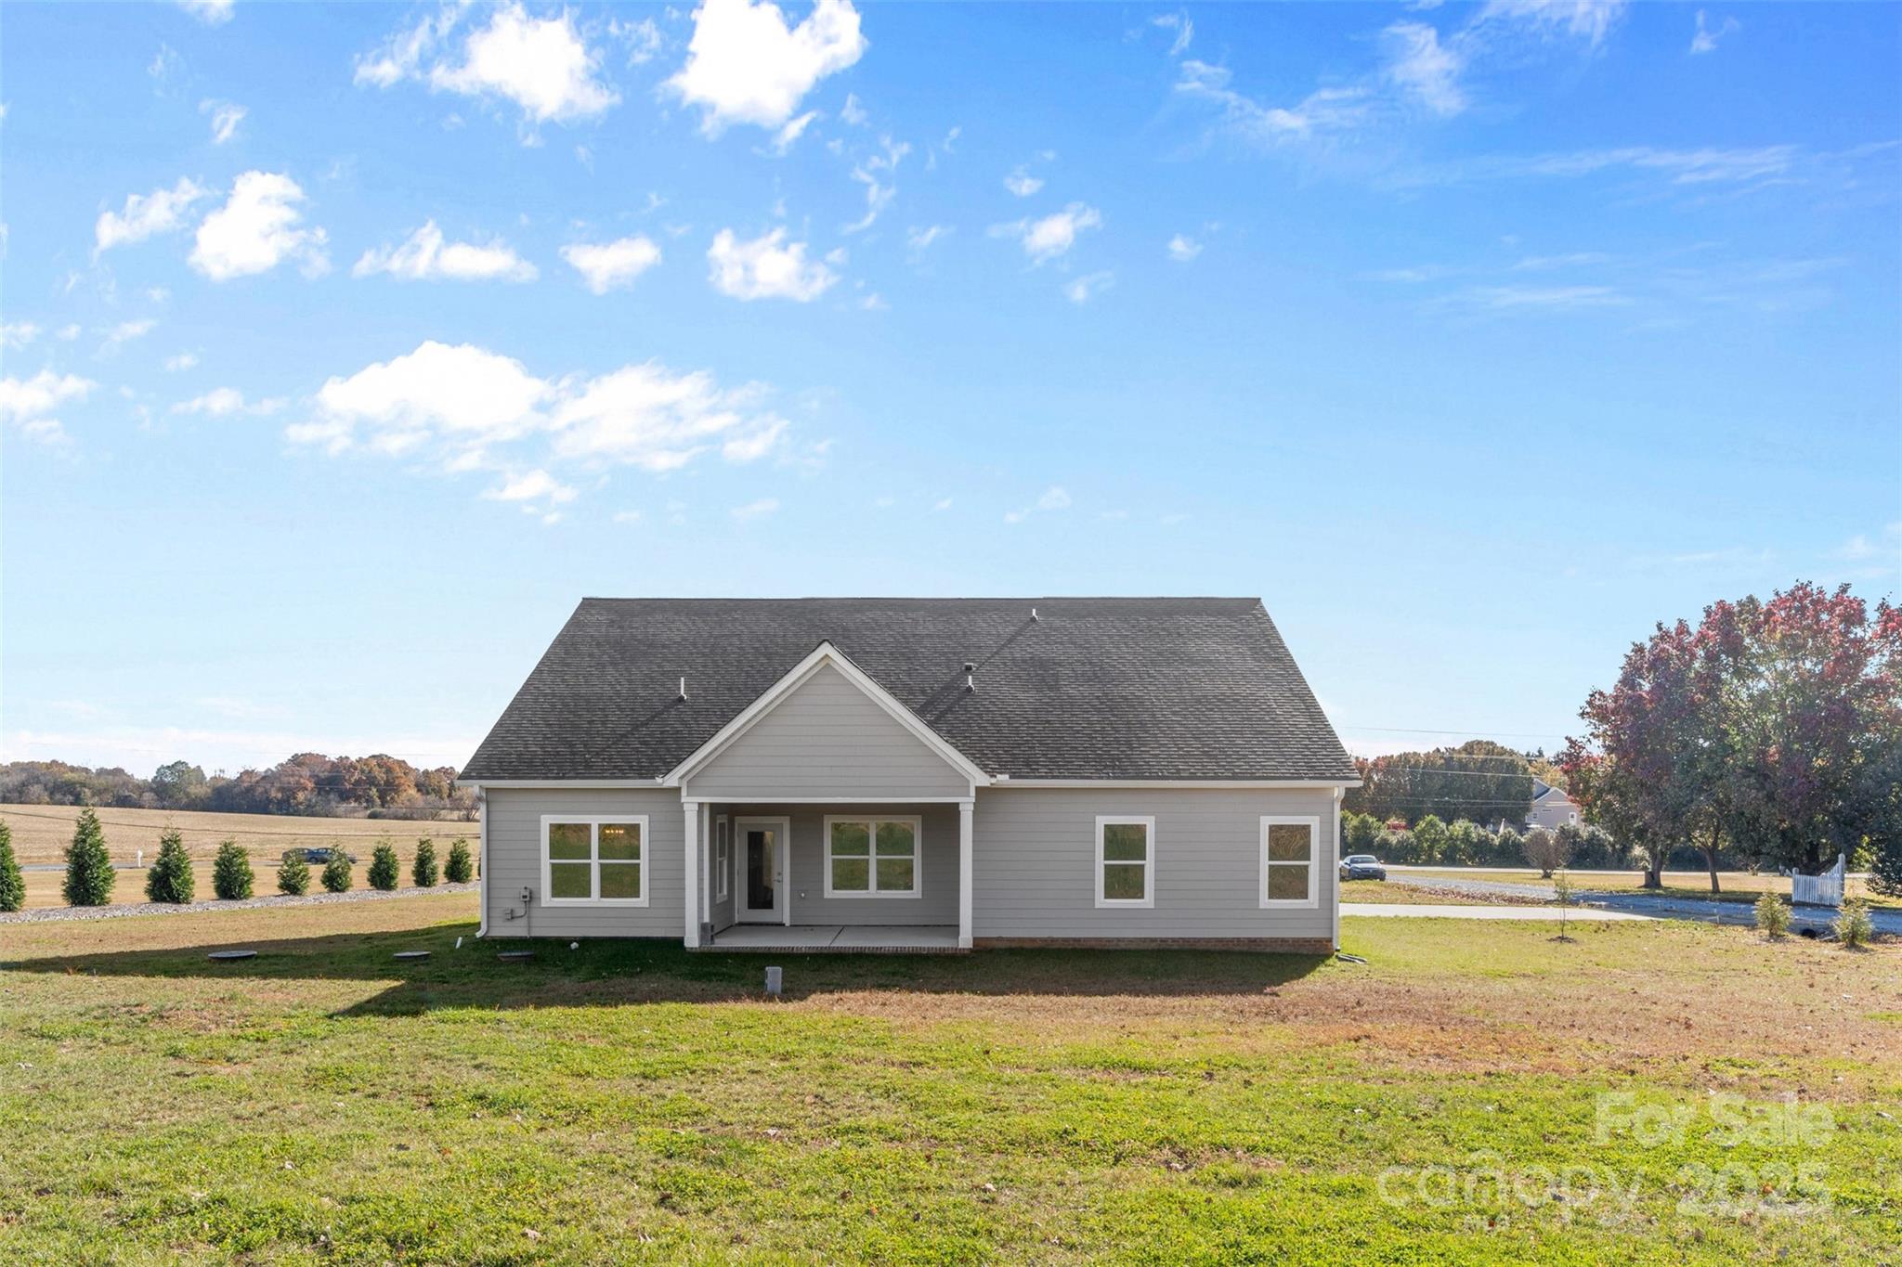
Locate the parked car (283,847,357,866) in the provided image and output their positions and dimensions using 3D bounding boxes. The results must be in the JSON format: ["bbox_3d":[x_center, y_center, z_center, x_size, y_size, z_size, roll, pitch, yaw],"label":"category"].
[{"bbox_3d":[-46.623,16.569,82.000,4.800,1.450,1.850,4,-8,-30],"label":"parked car"}]

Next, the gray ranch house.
[{"bbox_3d":[-0.730,2.780,26.200,16.300,7.300,13.000,0,-7,0],"label":"gray ranch house"}]

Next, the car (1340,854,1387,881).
[{"bbox_3d":[21.613,12.475,59.000,1.840,1.450,4.700,-1,-7,6],"label":"car"}]

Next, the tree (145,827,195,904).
[{"bbox_3d":[-21.327,6.346,30.300,1.200,2.100,1.200,5,-9,-35],"label":"tree"}]

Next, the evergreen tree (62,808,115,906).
[{"bbox_3d":[-22.159,5.728,28.500,1.200,2.500,1.200,5,-9,-37],"label":"evergreen tree"}]

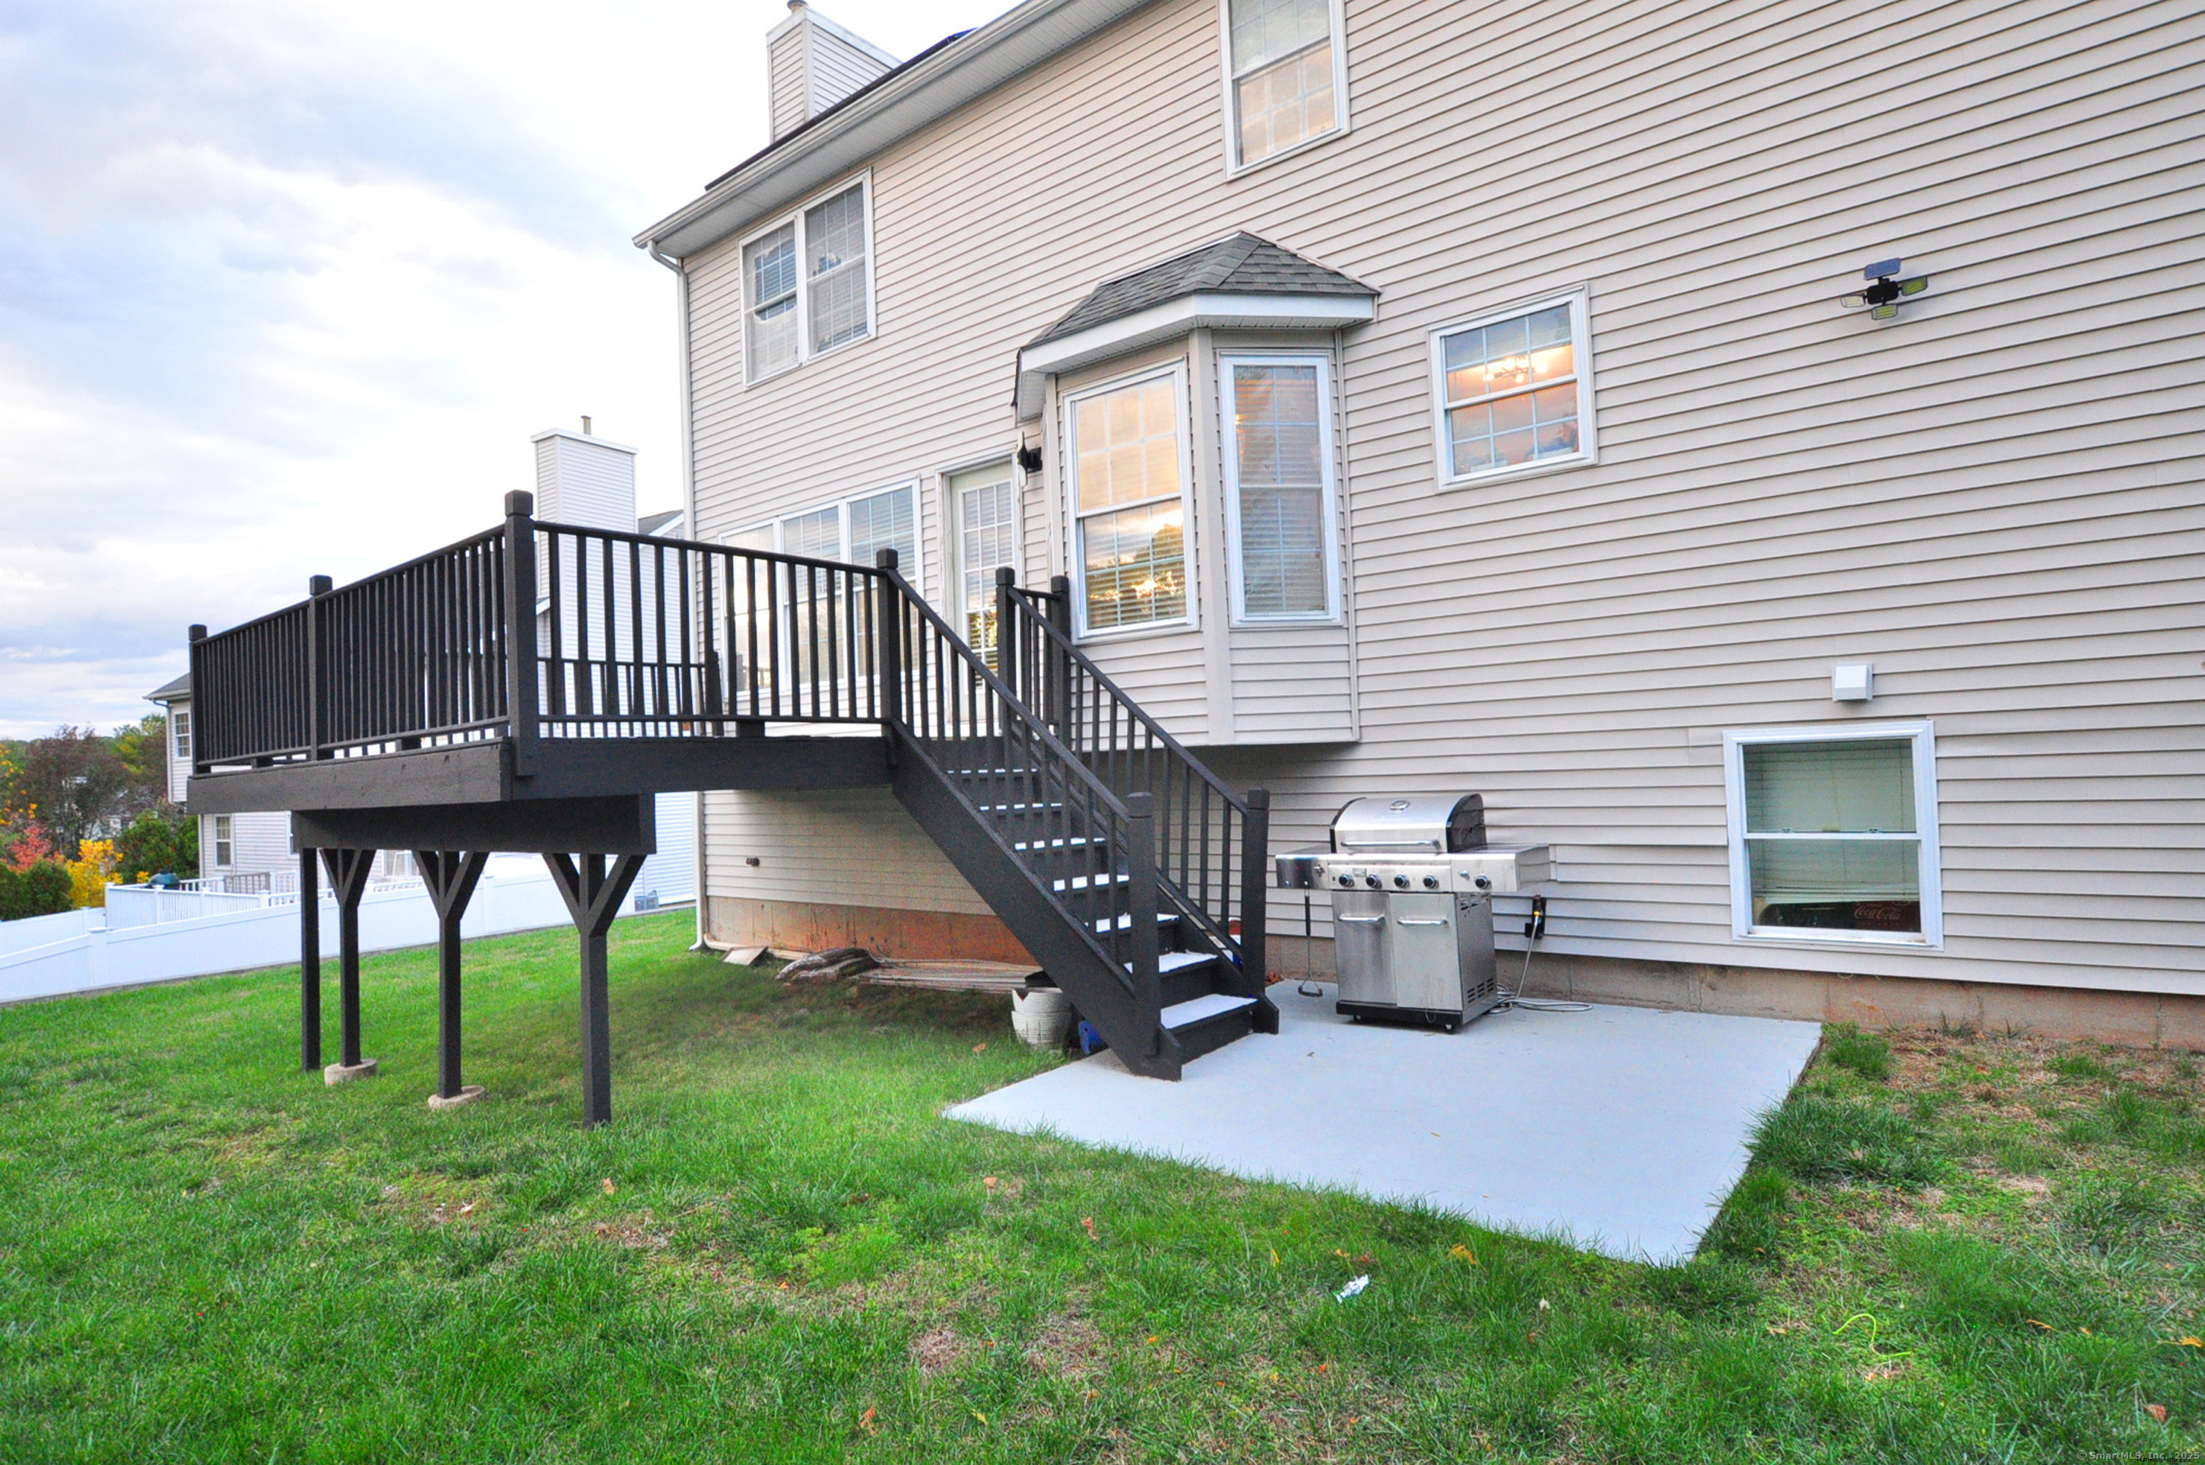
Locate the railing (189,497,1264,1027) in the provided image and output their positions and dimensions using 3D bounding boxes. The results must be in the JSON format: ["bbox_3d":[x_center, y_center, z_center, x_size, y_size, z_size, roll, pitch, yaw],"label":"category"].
[{"bbox_3d":[-2.252,0.304,6.837,6.230,2.400,4.030,-4,-2,37],"label":"railing"}]

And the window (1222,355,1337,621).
[{"bbox_3d":[1.098,-1.492,6.751,0.685,1.650,0.100,-2,-2,-8],"label":"window"}]

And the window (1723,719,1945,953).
[{"bbox_3d":[3.489,0.499,5.286,0.845,1.040,0.100,-4,-2,37],"label":"window"}]

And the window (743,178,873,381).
[{"bbox_3d":[-2.695,-4.036,9.982,1.870,1.440,0.100,-4,-2,37],"label":"window"}]

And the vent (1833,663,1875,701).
[{"bbox_3d":[3.539,-0.236,5.191,0.160,0.170,0.090,-4,-2,37],"label":"vent"}]

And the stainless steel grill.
[{"bbox_3d":[1.634,0.906,5.802,1.290,1.160,0.580,-4,-2,35],"label":"stainless steel grill"}]

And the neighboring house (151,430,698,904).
[{"bbox_3d":[-15.854,-0.747,29.487,14.900,10.400,11.000,-3,-2,31],"label":"neighboring house"}]

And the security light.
[{"bbox_3d":[3.593,-2.029,5.070,0.335,0.275,0.200,-4,-2,37],"label":"security light"}]

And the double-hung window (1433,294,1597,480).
[{"bbox_3d":[2.290,-1.917,6.197,0.860,0.950,0.100,-4,-2,37],"label":"double-hung window"}]

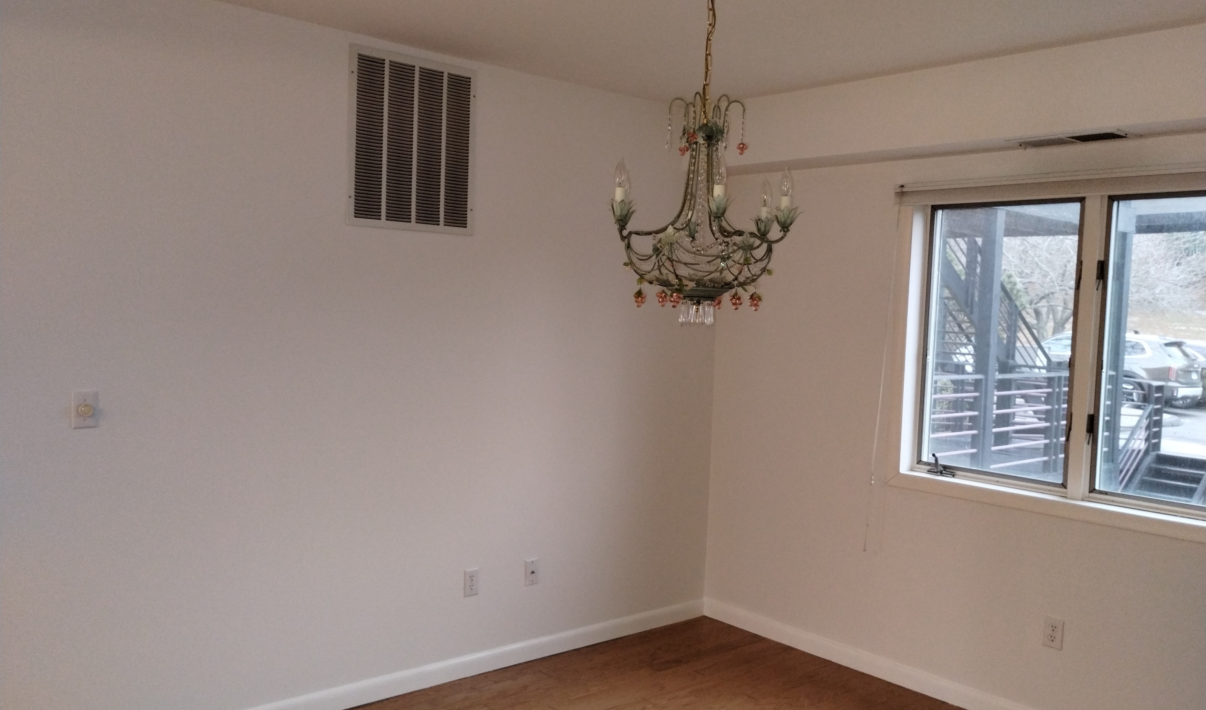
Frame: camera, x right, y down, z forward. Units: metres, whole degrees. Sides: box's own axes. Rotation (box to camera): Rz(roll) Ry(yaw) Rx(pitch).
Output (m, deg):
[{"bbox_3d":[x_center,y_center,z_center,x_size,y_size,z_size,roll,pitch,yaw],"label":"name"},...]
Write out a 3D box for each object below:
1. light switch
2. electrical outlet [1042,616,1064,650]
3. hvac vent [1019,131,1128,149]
[{"bbox_3d":[-1.581,0.169,2.992,0.071,0.115,0.025,0,4,-41],"label":"light switch"},{"bbox_3d":[1.659,1.027,3.603,0.010,0.115,0.070,0,4,-41],"label":"electrical outlet"},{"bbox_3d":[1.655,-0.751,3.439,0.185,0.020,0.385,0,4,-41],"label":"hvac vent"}]

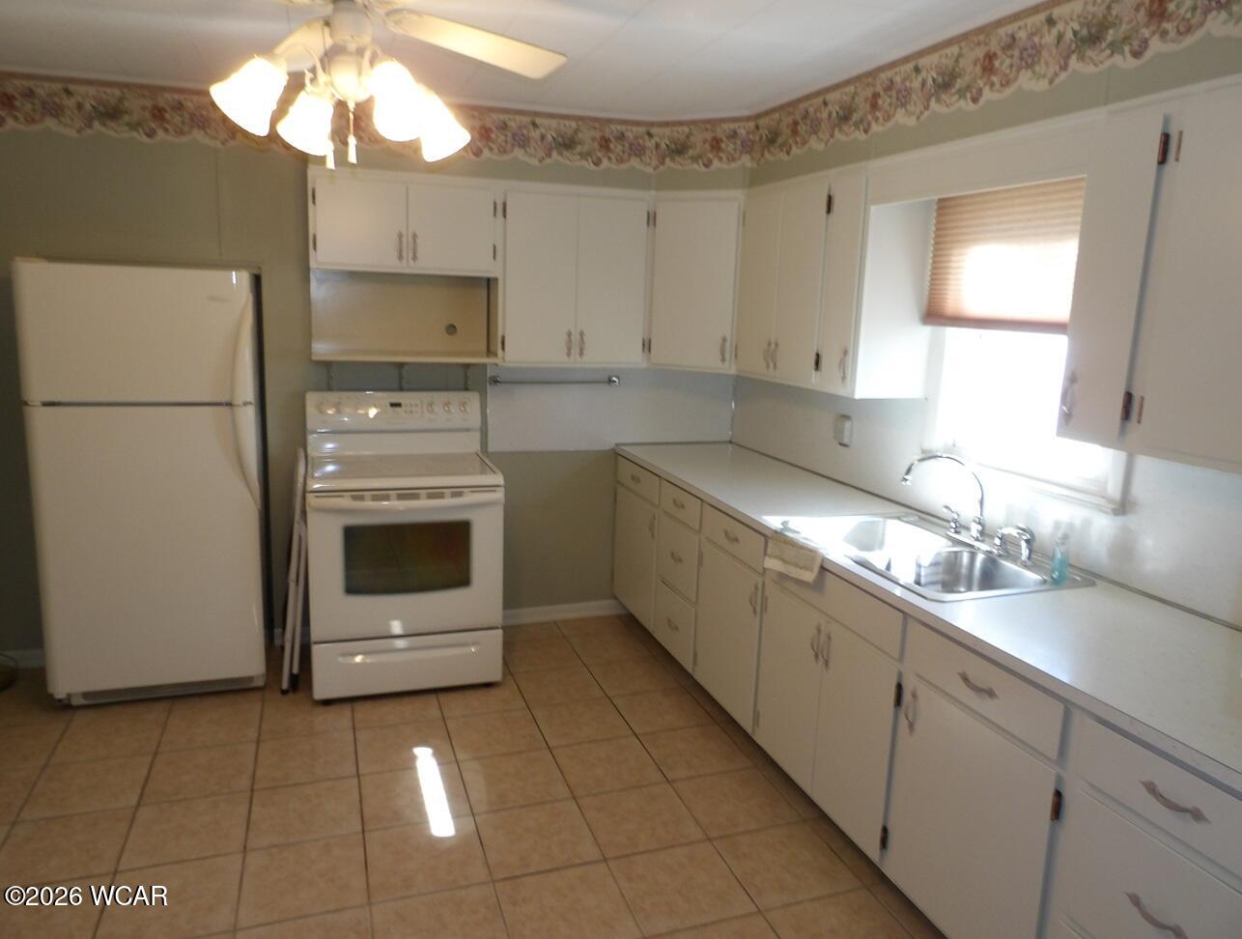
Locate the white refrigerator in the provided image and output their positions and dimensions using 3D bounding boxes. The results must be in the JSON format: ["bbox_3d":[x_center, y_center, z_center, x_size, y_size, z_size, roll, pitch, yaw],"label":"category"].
[{"bbox_3d":[-1.884,0.033,3.430,0.750,1.660,0.720,-2,11,-19],"label":"white refrigerator"}]

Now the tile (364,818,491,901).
[{"bbox_3d":[-0.572,1.140,2.437,0.330,0.010,0.330,-2,11,-19],"label":"tile"}]

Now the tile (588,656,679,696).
[{"bbox_3d":[0.053,0.918,3.642,0.328,0.010,0.321,-2,11,-19],"label":"tile"}]

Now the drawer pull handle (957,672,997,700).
[{"bbox_3d":[0.821,0.505,1.928,0.028,0.023,0.120,-2,11,-19],"label":"drawer pull handle"}]

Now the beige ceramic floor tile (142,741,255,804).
[{"bbox_3d":[-1.425,1.034,2.827,0.330,0.010,0.330,-2,11,-19],"label":"beige ceramic floor tile"}]

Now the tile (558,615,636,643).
[{"bbox_3d":[-0.149,0.803,4.210,0.328,0.010,0.246,-2,11,-19],"label":"tile"}]

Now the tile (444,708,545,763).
[{"bbox_3d":[-0.480,1.015,3.186,0.332,0.012,0.332,-2,11,-19],"label":"tile"}]

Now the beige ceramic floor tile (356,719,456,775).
[{"bbox_3d":[-0.798,1.025,3.075,0.332,0.012,0.332,-2,11,-19],"label":"beige ceramic floor tile"}]

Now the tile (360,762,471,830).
[{"bbox_3d":[-0.682,1.078,2.744,0.330,0.010,0.330,-2,11,-19],"label":"tile"}]

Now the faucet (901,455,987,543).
[{"bbox_3d":[0.999,0.081,2.537,0.275,0.268,0.055,1,11,-6],"label":"faucet"}]

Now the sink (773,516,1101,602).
[{"bbox_3d":[0.883,0.329,2.480,0.531,0.190,0.815,-2,11,-19],"label":"sink"}]

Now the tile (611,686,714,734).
[{"bbox_3d":[0.160,0.978,3.341,0.328,0.010,0.321,-2,11,-19],"label":"tile"}]

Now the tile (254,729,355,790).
[{"bbox_3d":[-1.093,1.014,2.902,0.328,0.010,0.321,-2,11,-19],"label":"tile"}]

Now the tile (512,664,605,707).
[{"bbox_3d":[-0.264,0.923,3.532,0.323,0.010,0.323,-2,11,-19],"label":"tile"}]

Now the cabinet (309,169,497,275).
[{"bbox_3d":[-0.938,-1.048,3.600,0.773,0.397,0.306,-2,11,-19],"label":"cabinet"}]

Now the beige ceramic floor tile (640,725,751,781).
[{"bbox_3d":[0.268,1.039,3.040,0.328,0.010,0.321,-2,11,-19],"label":"beige ceramic floor tile"}]

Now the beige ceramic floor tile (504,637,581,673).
[{"bbox_3d":[-0.371,0.863,3.838,0.323,0.010,0.323,-2,11,-19],"label":"beige ceramic floor tile"}]

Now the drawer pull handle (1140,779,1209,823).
[{"bbox_3d":[0.921,0.556,1.382,0.026,0.020,0.118,-1,11,-18],"label":"drawer pull handle"}]

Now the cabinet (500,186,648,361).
[{"bbox_3d":[-0.241,-0.887,3.881,0.692,0.779,0.306,-2,11,-19],"label":"cabinet"}]

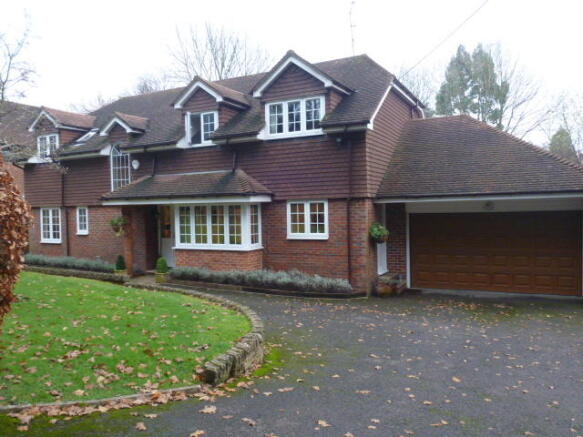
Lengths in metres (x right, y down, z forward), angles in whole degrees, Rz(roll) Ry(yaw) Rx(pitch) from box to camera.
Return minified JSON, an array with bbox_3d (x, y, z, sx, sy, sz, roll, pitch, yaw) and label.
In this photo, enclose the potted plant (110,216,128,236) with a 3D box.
[{"bbox_3d":[-5.500,0.256,14.000,0.530,0.600,0.530,-1,2,26],"label":"potted plant"}]

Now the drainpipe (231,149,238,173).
[{"bbox_3d":[-1.560,-1.616,12.159,0.100,0.660,0.100,-1,0,25],"label":"drainpipe"}]

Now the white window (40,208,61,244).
[{"bbox_3d":[-8.594,0.251,15.649,1.050,1.260,0.120,-1,0,25],"label":"white window"}]

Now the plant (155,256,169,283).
[{"bbox_3d":[-3.697,1.456,12.450,0.350,0.730,0.350,-1,0,0],"label":"plant"}]

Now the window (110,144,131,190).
[{"bbox_3d":[-5.471,-1.591,14.065,0.850,1.480,0.120,-1,0,25],"label":"window"}]

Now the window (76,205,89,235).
[{"bbox_3d":[-7.122,0.078,14.954,0.510,0.950,0.120,-1,0,25],"label":"window"}]

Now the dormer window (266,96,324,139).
[{"bbox_3d":[0.115,-2.672,11.700,1.750,1.040,0.200,-1,2,26],"label":"dormer window"}]

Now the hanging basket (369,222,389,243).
[{"bbox_3d":[2.211,0.355,11.100,0.480,0.500,0.480,-1,2,26],"label":"hanging basket"}]

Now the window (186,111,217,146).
[{"bbox_3d":[-2.650,-2.659,13.036,1.180,1.040,0.200,-1,2,26],"label":"window"}]

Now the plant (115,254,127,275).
[{"bbox_3d":[-5.527,1.487,14.150,0.390,0.640,0.390,-1,2,26],"label":"plant"}]

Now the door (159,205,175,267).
[{"bbox_3d":[-3.945,0.566,14.153,0.900,2.070,0.100,-1,0,25],"label":"door"}]

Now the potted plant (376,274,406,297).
[{"bbox_3d":[2.602,1.752,11.450,0.720,0.540,0.550,-1,2,26],"label":"potted plant"}]

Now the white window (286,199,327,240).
[{"bbox_3d":[0.425,0.044,11.405,1.150,1.000,0.120,-1,0,25],"label":"white window"}]

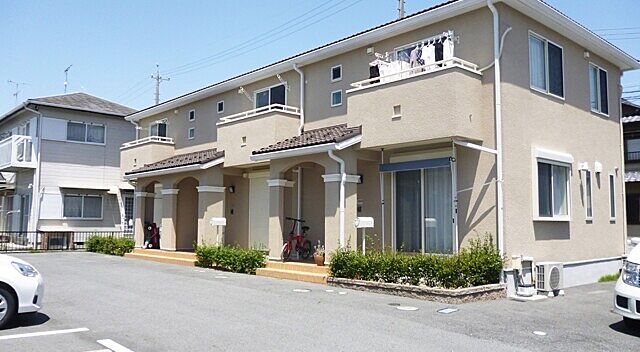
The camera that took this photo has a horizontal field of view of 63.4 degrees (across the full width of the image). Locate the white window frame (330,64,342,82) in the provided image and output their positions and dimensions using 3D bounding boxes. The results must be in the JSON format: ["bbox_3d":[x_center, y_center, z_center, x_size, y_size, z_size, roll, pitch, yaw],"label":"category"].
[{"bbox_3d":[0.433,-2.676,13.504,0.100,0.420,0.400,4,-6,-42],"label":"white window frame"}]

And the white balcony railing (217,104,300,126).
[{"bbox_3d":[-1.901,-1.705,15.387,0.870,0.250,3.080,4,-6,-42],"label":"white balcony railing"}]

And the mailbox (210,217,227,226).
[{"bbox_3d":[-2.968,1.346,15.218,0.460,0.230,0.180,4,-6,-42],"label":"mailbox"}]

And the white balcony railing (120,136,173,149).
[{"bbox_3d":[-6.977,-1.255,20.884,0.930,0.240,3.120,4,-6,-42],"label":"white balcony railing"}]

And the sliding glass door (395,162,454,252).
[{"bbox_3d":[2.208,0.695,11.258,0.120,2.000,1.680,4,-6,-42],"label":"sliding glass door"}]

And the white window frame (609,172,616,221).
[{"bbox_3d":[7.850,0.576,13.842,0.430,1.220,0.100,4,-6,-42],"label":"white window frame"}]

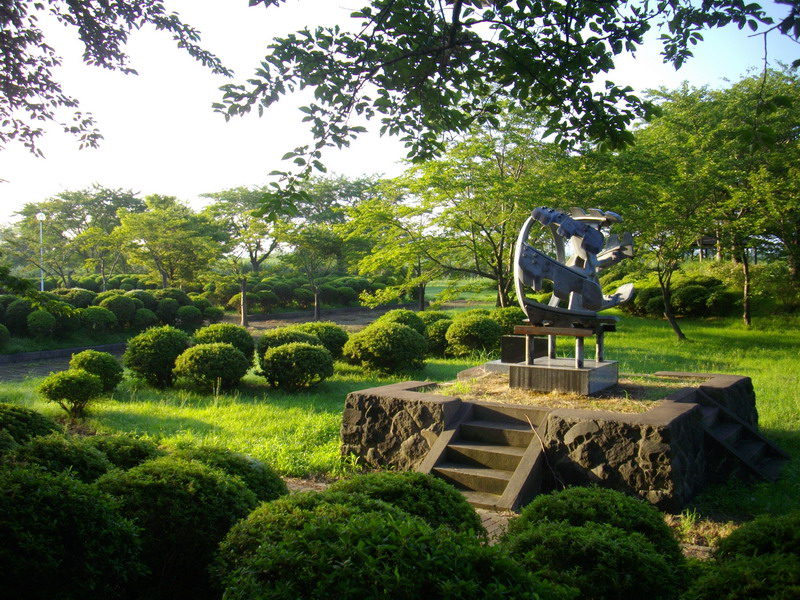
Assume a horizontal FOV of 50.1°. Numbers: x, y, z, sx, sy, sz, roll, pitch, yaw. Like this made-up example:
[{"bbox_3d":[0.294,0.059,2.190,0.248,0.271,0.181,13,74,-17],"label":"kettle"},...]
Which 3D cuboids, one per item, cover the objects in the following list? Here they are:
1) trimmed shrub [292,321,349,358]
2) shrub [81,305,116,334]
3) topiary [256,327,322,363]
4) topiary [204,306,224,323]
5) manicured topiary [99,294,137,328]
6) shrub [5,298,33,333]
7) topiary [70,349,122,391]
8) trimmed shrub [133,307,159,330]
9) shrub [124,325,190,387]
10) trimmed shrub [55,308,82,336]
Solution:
[{"bbox_3d":[-1.845,0.977,19.600,1.420,0.950,1.350,-1,3,-5],"label":"trimmed shrub"},{"bbox_3d":[-8.603,0.556,24.400,1.084,0.799,1.084,0,2,-19],"label":"shrub"},{"bbox_3d":[-2.187,1.034,17.000,1.332,1.014,1.332,0,2,-7],"label":"topiary"},{"bbox_3d":[-6.725,0.549,31.000,0.760,0.600,0.750,-1,3,-12],"label":"topiary"},{"bbox_3d":[-8.345,0.352,25.321,1.095,0.972,1.095,-1,3,-18],"label":"manicured topiary"},{"bbox_3d":[-10.296,0.461,23.200,0.868,1.004,0.868,-1,2,-24],"label":"shrub"},{"bbox_3d":[-5.448,1.291,15.300,1.000,0.820,1.000,-1,3,-20],"label":"topiary"},{"bbox_3d":[-7.294,0.544,24.567,0.718,0.658,0.718,-1,3,-17],"label":"trimmed shrub"},{"bbox_3d":[-4.566,1.063,16.100,1.260,1.180,1.250,-1,3,-16],"label":"shrub"},{"bbox_3d":[-8.792,0.601,22.691,0.743,0.698,0.743,-1,3,-21],"label":"trimmed shrub"}]

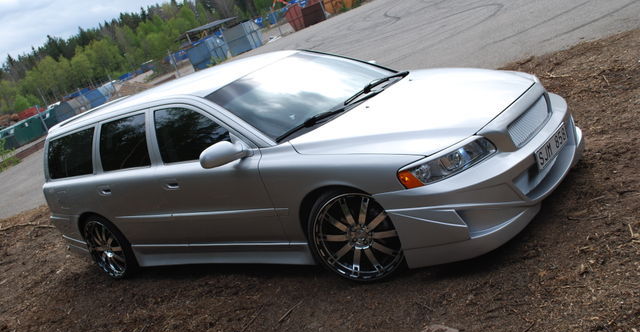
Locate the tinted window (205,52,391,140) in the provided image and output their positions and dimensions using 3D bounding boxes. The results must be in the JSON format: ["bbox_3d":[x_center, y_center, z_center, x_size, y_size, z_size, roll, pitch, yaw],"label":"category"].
[{"bbox_3d":[-0.145,-0.620,4.730,0.869,0.140,1.500,22,35,28],"label":"tinted window"}]

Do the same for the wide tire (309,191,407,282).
[{"bbox_3d":[0.257,0.395,3.869,0.580,0.580,0.220,-15,14,19],"label":"wide tire"}]

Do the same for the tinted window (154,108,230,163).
[{"bbox_3d":[-0.914,-0.234,4.548,0.849,0.449,0.040,-8,-6,41],"label":"tinted window"}]

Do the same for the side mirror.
[{"bbox_3d":[-0.614,-0.073,4.077,0.150,0.150,0.250,-8,18,41],"label":"side mirror"}]

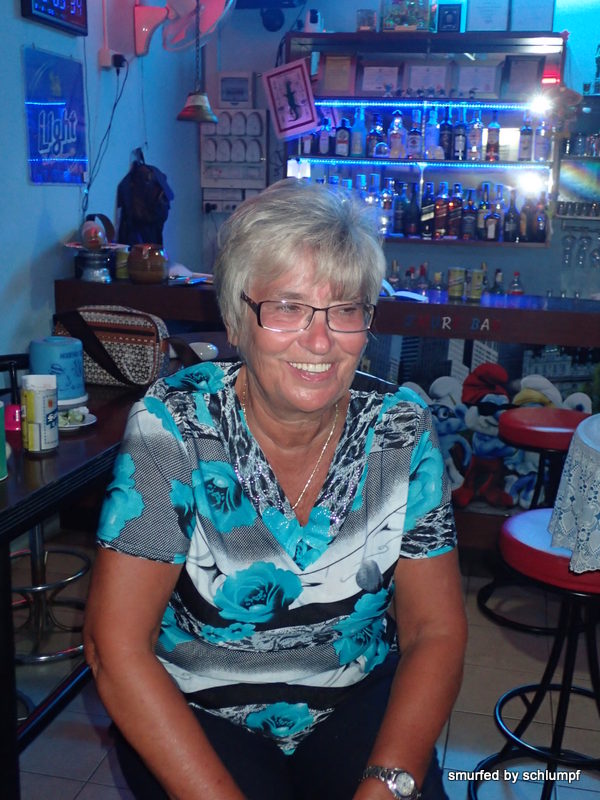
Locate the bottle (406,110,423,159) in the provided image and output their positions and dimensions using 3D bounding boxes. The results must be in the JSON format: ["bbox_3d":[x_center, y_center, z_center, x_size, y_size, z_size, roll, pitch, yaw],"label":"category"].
[{"bbox_3d":[0.656,-1.502,5.229,0.076,0.264,0.072,3,15,10],"label":"bottle"}]

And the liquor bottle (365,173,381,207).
[{"bbox_3d":[0.405,-1.074,5.099,0.080,0.340,0.080,4,14,12],"label":"liquor bottle"}]

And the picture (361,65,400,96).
[{"bbox_3d":[0.434,-1.734,5.020,0.240,0.195,0.022,4,8,12],"label":"picture"}]

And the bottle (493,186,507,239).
[{"bbox_3d":[1.094,-1.023,5.068,0.073,0.303,0.073,3,13,9],"label":"bottle"}]

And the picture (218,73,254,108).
[{"bbox_3d":[-0.373,-1.792,5.347,0.203,0.202,0.050,3,13,9],"label":"picture"}]

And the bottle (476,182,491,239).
[{"bbox_3d":[1.052,-1.078,5.265,0.072,0.313,0.072,3,15,10],"label":"bottle"}]

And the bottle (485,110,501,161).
[{"bbox_3d":[1.084,-1.471,5.154,0.072,0.274,0.072,3,15,10],"label":"bottle"}]

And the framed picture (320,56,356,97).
[{"bbox_3d":[0.216,-1.820,5.185,0.196,0.230,0.025,3,13,9],"label":"framed picture"}]

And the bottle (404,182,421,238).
[{"bbox_3d":[0.616,-1.035,5.060,0.076,0.292,0.076,4,14,12],"label":"bottle"}]

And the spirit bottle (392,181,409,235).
[{"bbox_3d":[0.559,-1.060,5.144,0.076,0.290,0.076,3,13,9],"label":"spirit bottle"}]

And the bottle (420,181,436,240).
[{"bbox_3d":[0.708,-1.039,5.091,0.075,0.306,0.075,3,13,9],"label":"bottle"}]

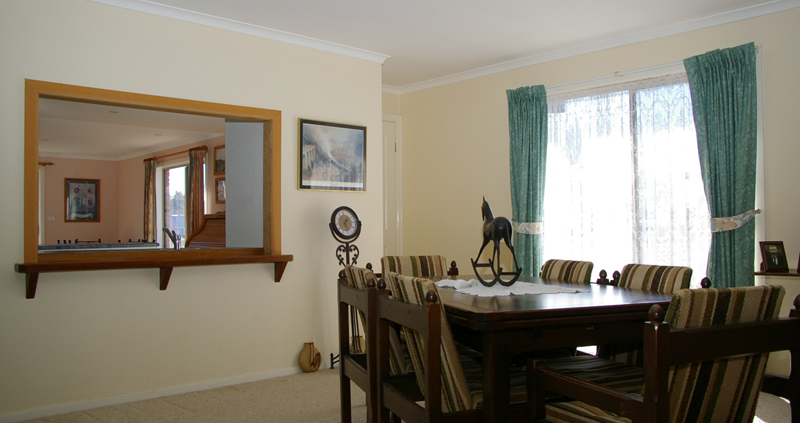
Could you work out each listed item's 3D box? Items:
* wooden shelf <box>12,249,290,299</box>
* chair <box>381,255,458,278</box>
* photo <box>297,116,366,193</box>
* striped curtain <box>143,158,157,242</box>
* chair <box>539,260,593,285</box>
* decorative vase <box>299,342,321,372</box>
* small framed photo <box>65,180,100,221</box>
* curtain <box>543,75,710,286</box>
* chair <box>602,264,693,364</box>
[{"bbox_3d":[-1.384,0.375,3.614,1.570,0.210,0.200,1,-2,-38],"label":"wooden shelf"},{"bbox_3d":[0.176,0.691,3.399,0.600,0.860,0.570,0,-1,-22],"label":"chair"},{"bbox_3d":[-0.491,-0.402,4.452,0.590,0.510,0.025,1,-2,-38],"label":"photo"},{"bbox_3d":[-4.373,0.179,10.494,0.420,2.200,0.120,-2,-2,44],"label":"striped curtain"},{"bbox_3d":[0.659,0.680,3.003,0.560,0.860,0.510,1,-2,-28],"label":"chair"},{"bbox_3d":[-0.634,1.036,4.225,0.155,0.215,0.140,1,-2,-38],"label":"decorative vase"},{"bbox_3d":[-6.012,-0.203,11.364,0.600,0.800,0.030,1,-2,-38],"label":"small framed photo"},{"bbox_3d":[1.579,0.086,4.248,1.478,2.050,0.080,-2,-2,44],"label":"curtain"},{"bbox_3d":[0.928,0.667,2.544,0.560,0.860,0.510,1,-2,-29],"label":"chair"}]

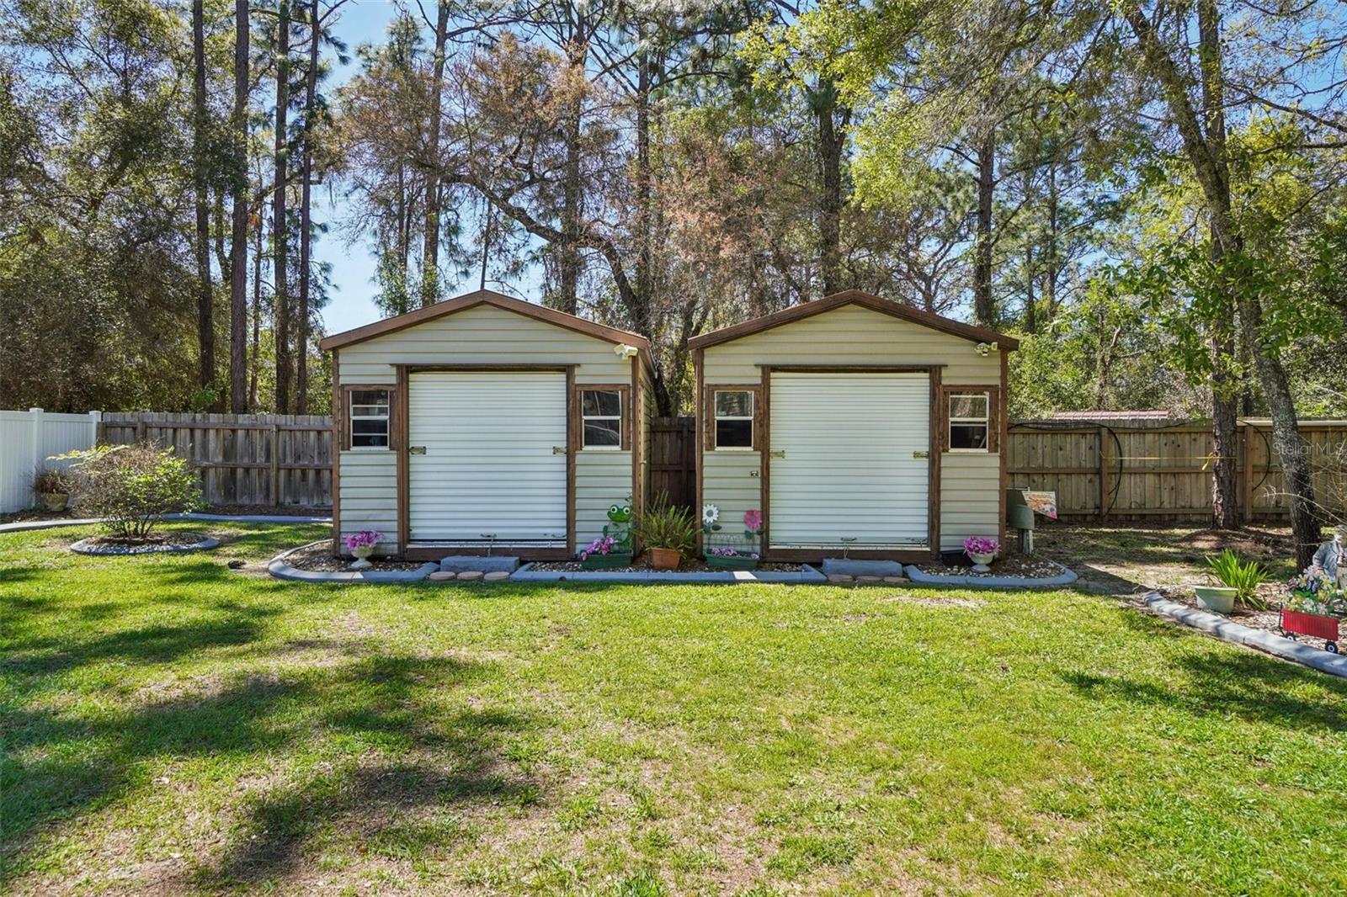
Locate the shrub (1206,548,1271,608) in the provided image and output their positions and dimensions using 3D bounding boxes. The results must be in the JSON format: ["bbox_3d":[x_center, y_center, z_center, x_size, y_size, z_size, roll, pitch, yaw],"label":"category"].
[{"bbox_3d":[4.721,1.090,6.880,0.480,0.490,0.450,0,1,0],"label":"shrub"}]

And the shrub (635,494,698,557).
[{"bbox_3d":[-0.074,0.832,8.920,0.660,0.650,0.600,0,1,0],"label":"shrub"}]

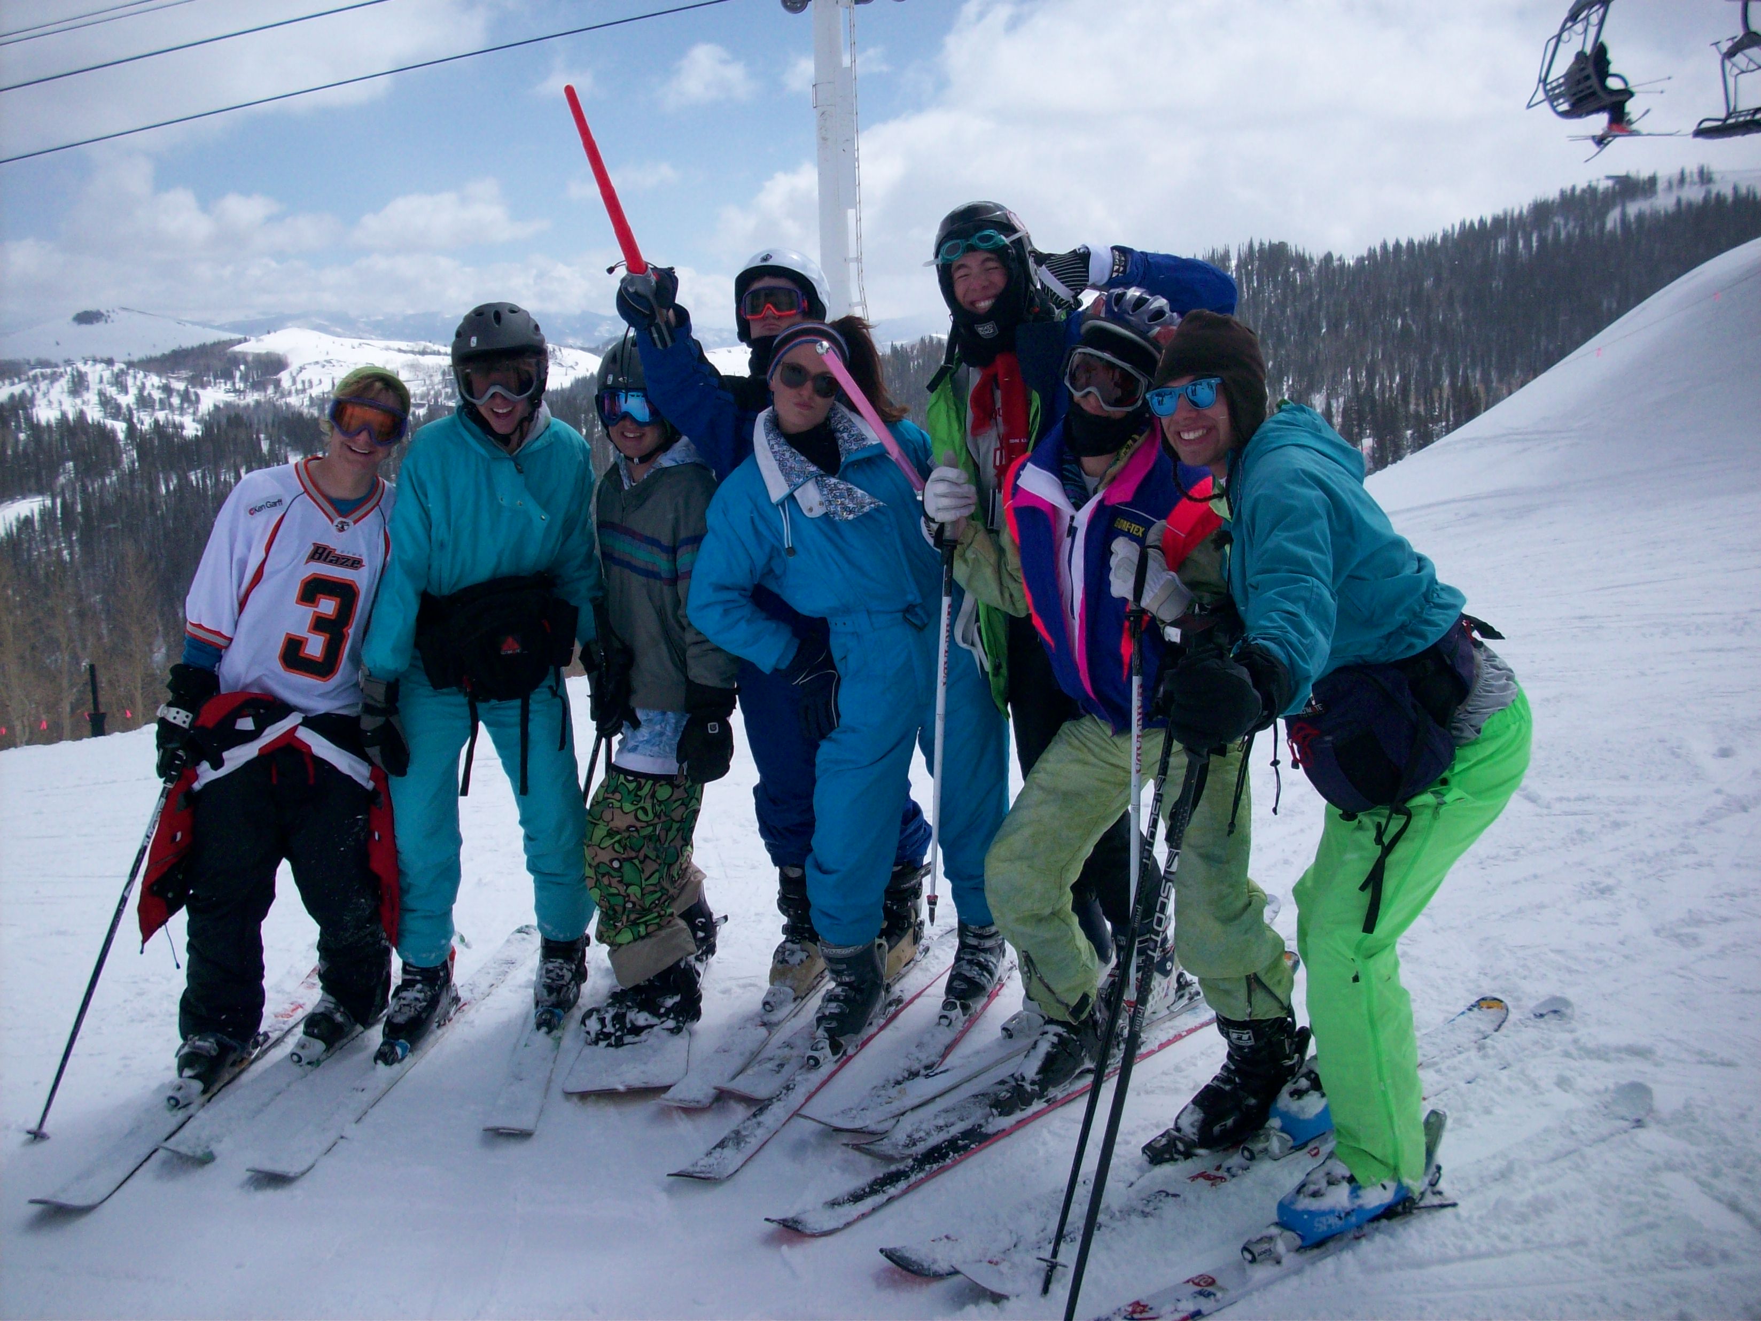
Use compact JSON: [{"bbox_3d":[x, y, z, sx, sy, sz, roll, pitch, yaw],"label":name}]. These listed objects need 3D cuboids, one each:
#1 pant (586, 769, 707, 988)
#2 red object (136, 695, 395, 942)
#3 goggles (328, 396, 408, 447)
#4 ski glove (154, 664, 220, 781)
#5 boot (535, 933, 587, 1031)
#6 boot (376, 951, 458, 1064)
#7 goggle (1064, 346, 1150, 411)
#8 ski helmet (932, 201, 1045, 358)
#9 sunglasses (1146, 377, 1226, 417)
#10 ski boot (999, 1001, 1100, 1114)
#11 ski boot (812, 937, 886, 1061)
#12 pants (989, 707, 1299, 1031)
[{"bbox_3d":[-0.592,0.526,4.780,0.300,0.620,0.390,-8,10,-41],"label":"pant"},{"bbox_3d":[-1.413,0.362,4.360,0.550,0.540,0.320,-1,9,-2],"label":"red object"},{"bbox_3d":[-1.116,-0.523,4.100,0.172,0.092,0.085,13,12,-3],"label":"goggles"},{"bbox_3d":[-1.554,0.137,4.232,0.130,0.260,0.125,2,11,20],"label":"ski glove"},{"bbox_3d":[-0.812,0.772,4.816,0.120,0.280,0.300,0,8,7],"label":"boot"},{"bbox_3d":[-1.130,0.751,4.619,0.120,0.280,0.310,1,9,10],"label":"boot"},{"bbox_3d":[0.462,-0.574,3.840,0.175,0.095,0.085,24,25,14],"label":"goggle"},{"bbox_3d":[0.262,-0.905,4.450,0.230,0.285,0.270,-13,6,17],"label":"ski helmet"},{"bbox_3d":[0.555,-0.479,3.420,0.145,0.050,0.140,-14,7,18],"label":"sunglasses"},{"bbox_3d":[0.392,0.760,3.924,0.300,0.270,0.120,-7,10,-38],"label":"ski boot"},{"bbox_3d":[-0.070,0.752,4.562,0.115,0.260,0.290,3,10,22],"label":"ski boot"},{"bbox_3d":[0.535,0.362,3.904,0.570,0.690,0.460,6,12,34],"label":"pants"}]

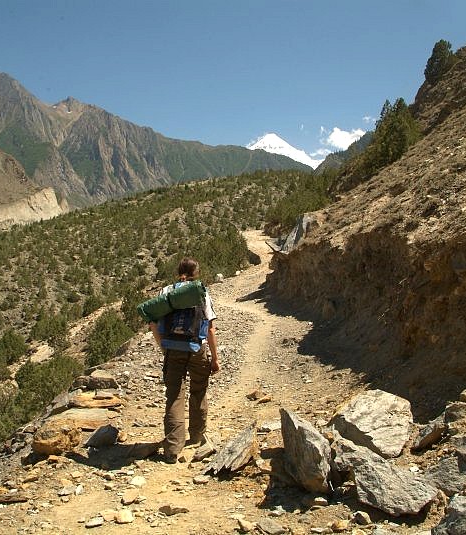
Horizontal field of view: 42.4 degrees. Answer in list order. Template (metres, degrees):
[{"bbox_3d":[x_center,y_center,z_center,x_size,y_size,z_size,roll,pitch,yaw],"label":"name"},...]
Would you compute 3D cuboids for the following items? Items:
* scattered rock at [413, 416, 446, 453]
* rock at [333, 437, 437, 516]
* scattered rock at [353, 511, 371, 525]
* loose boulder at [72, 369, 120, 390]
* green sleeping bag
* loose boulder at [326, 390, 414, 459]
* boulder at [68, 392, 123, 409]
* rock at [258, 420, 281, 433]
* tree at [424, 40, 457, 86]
[{"bbox_3d":[1.587,1.349,4.850,0.291,0.238,0.280,0,2,0],"label":"scattered rock"},{"bbox_3d":[1.054,1.444,4.150,0.719,0.438,0.500,0,2,0],"label":"rock"},{"bbox_3d":[0.830,1.603,3.850,0.115,0.063,0.100,0,2,0],"label":"scattered rock"},{"bbox_3d":[-1.637,1.355,7.200,0.551,0.189,0.380,0,2,0],"label":"loose boulder"},{"bbox_3d":[-0.488,0.276,4.800,0.570,0.200,0.200,-18,0,0],"label":"green sleeping bag"},{"bbox_3d":[1.133,1.294,4.950,0.709,0.472,0.500,0,2,0],"label":"loose boulder"},{"bbox_3d":[-1.478,1.440,6.500,0.585,0.112,0.400,0,2,0],"label":"boulder"},{"bbox_3d":[0.356,1.549,5.850,0.234,0.083,0.190,0,2,0],"label":"rock"},{"bbox_3d":[10.021,-9.948,29.000,1.642,2.221,1.600,0,2,0],"label":"tree"}]

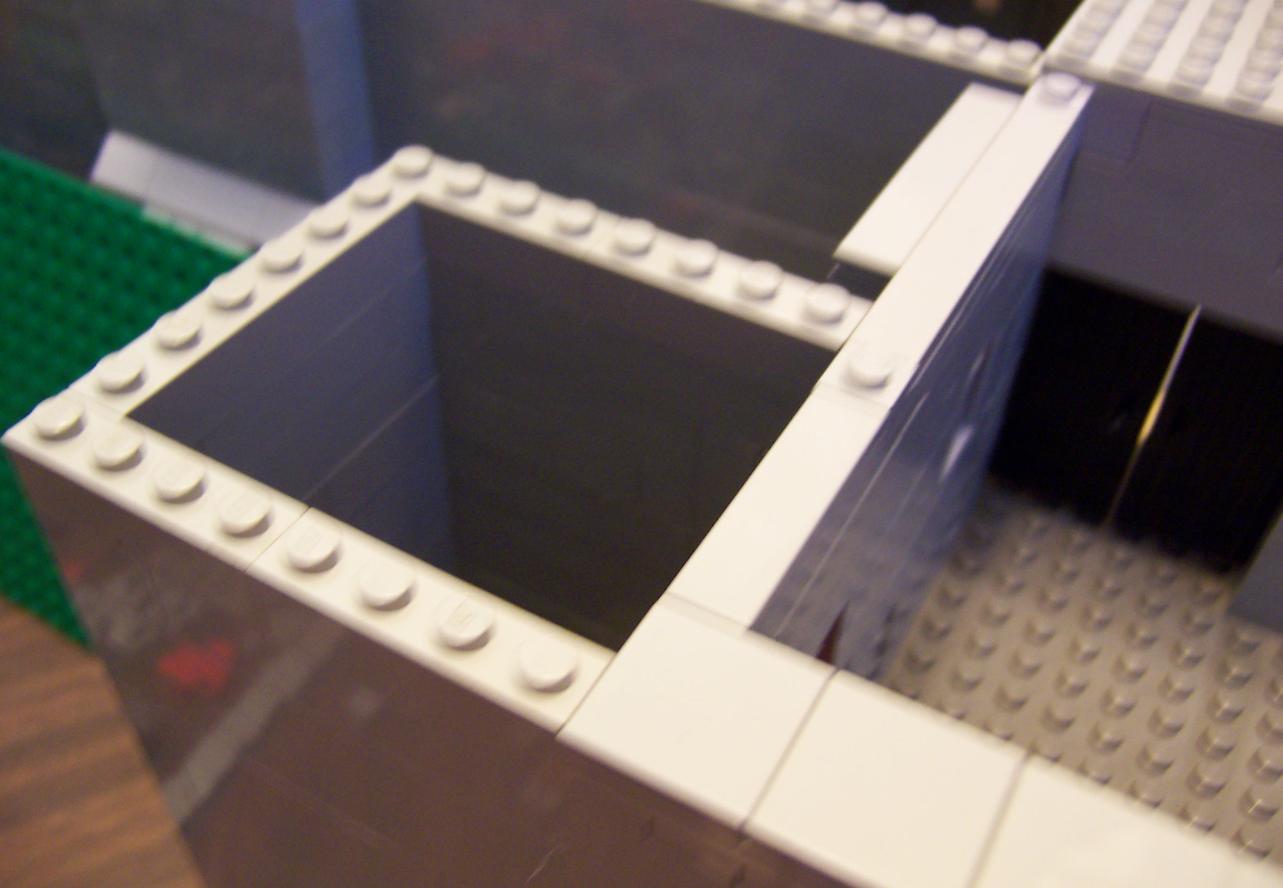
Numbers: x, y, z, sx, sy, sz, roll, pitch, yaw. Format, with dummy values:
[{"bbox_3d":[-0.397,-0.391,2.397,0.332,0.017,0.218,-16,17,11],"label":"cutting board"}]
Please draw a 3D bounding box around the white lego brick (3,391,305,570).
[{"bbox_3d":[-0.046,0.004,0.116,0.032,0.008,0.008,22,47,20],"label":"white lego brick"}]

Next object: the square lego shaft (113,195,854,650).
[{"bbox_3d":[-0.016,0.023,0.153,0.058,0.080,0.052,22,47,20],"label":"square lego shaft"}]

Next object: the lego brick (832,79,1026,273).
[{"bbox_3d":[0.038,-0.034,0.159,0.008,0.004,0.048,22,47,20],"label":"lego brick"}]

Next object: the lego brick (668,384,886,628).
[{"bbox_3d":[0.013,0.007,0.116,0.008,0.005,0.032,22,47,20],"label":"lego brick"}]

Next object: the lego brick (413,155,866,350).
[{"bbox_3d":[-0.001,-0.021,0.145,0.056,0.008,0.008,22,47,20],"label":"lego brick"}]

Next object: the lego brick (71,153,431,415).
[{"bbox_3d":[-0.040,-0.019,0.140,0.008,0.008,0.056,22,47,20],"label":"lego brick"}]

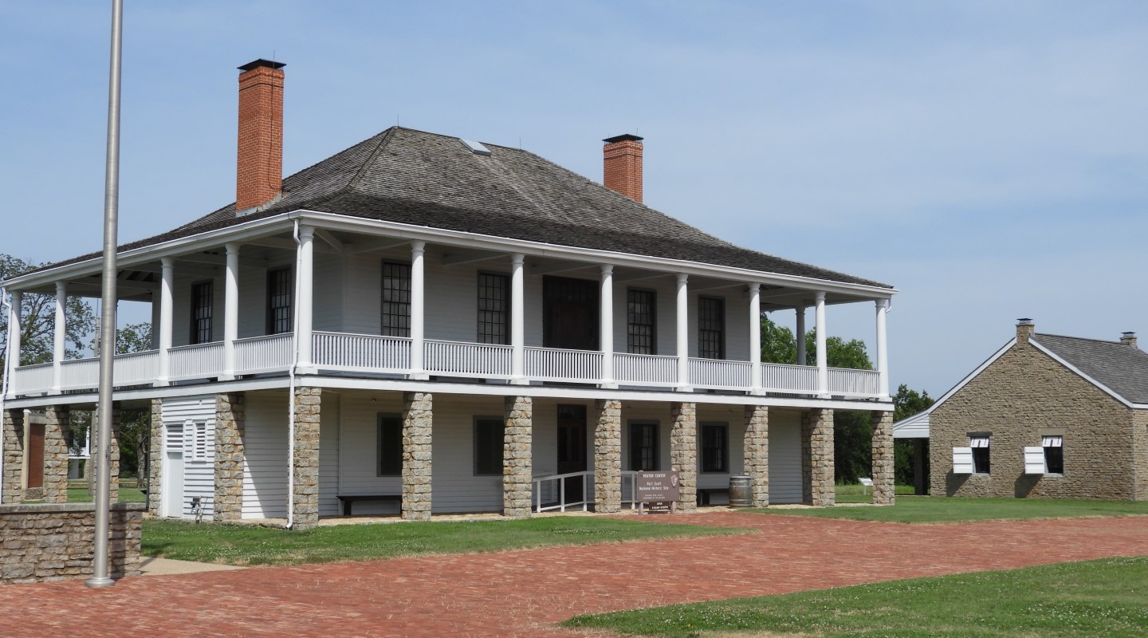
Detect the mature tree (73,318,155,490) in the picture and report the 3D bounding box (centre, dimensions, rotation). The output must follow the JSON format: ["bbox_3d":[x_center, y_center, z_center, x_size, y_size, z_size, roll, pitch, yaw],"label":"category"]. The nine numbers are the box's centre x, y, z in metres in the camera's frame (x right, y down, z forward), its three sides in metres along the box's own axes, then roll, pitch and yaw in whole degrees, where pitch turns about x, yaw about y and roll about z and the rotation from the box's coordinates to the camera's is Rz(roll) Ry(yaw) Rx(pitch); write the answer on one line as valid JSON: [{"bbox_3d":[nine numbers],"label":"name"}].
[{"bbox_3d":[-24.922,4.634,86.438,8.000,10.200,8.000,2,-6,-16],"label":"mature tree"}]

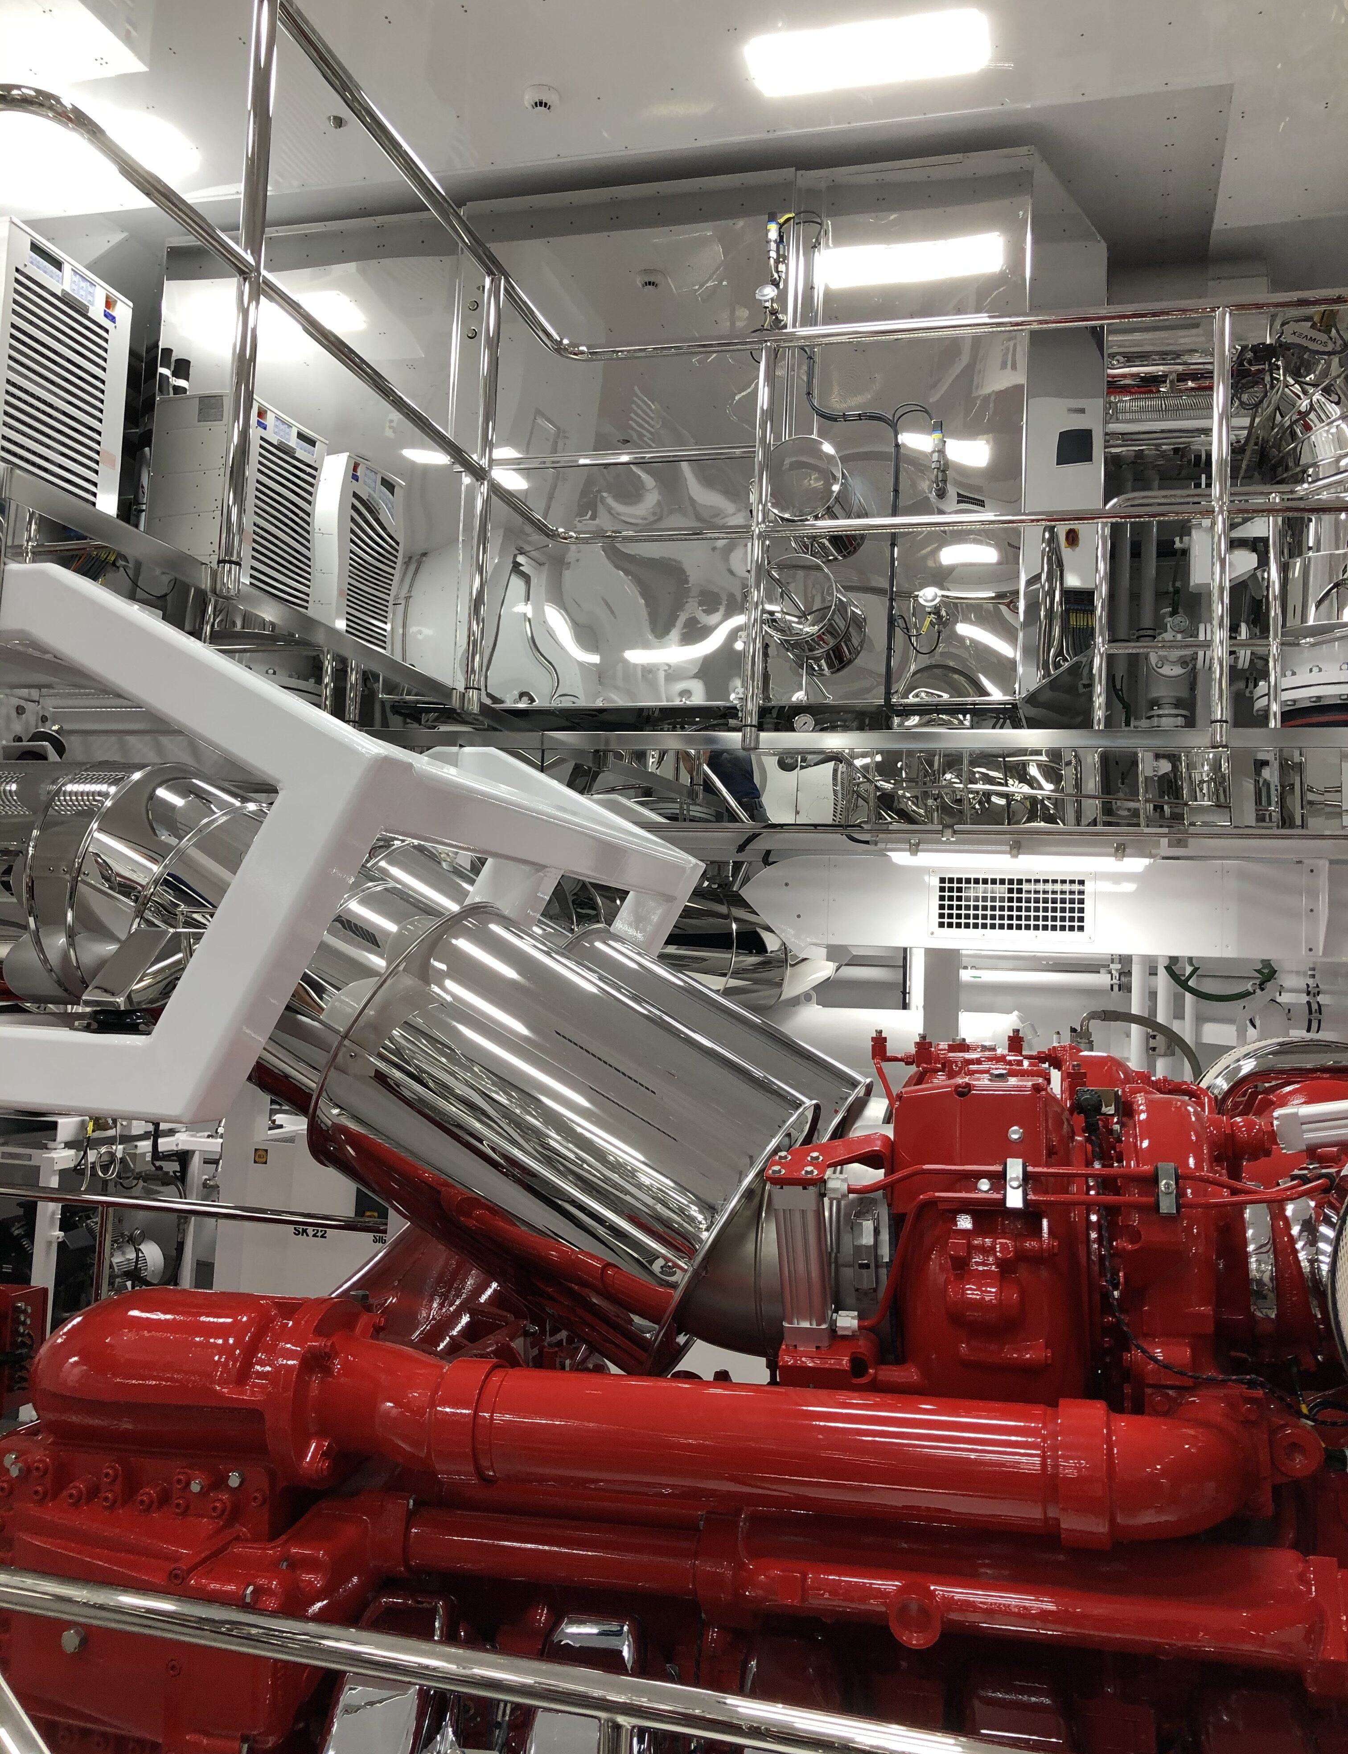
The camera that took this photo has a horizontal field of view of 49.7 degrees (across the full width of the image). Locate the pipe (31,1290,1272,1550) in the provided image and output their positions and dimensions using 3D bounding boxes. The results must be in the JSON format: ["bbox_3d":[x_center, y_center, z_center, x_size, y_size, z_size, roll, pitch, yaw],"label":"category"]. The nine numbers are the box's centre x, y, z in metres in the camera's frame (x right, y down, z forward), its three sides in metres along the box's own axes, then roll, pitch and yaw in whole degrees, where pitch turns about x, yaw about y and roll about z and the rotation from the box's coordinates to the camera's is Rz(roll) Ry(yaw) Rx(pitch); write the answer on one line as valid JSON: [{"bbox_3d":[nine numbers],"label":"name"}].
[{"bbox_3d":[-0.107,0.731,2.008,1.660,0.205,0.220,0,-4,13],"label":"pipe"}]

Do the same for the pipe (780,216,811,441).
[{"bbox_3d":[0.367,-1.674,4.461,0.052,0.720,0.052,1,-4,15],"label":"pipe"}]

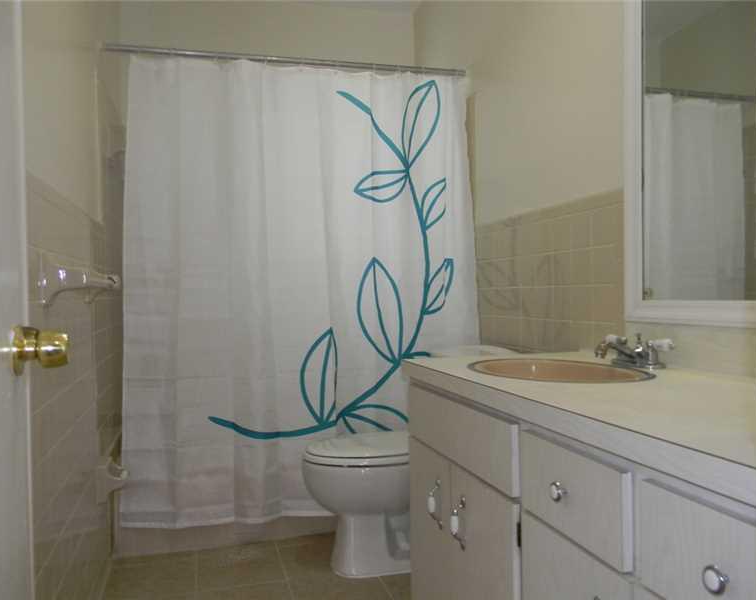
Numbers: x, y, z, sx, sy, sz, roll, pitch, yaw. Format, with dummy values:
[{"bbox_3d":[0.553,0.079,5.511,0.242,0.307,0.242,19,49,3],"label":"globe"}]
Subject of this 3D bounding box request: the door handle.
[{"bbox_3d":[-0.439,0.064,0.846,0.062,0.065,0.065,-1,1,-16],"label":"door handle"}]

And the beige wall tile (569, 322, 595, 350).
[{"bbox_3d":[0.623,0.122,1.959,0.010,0.108,0.108,-1,0,-16],"label":"beige wall tile"}]

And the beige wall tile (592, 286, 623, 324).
[{"bbox_3d":[0.654,0.014,1.872,0.010,0.109,0.109,-1,1,-16],"label":"beige wall tile"}]

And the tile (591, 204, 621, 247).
[{"bbox_3d":[0.646,-0.206,1.851,0.010,0.108,0.108,-1,0,-16],"label":"tile"}]

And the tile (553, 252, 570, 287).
[{"bbox_3d":[0.593,-0.098,2.083,0.010,0.109,0.109,-1,1,-16],"label":"tile"}]

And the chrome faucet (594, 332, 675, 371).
[{"bbox_3d":[0.539,0.109,1.423,0.145,0.080,0.205,-1,0,-16],"label":"chrome faucet"}]

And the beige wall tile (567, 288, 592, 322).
[{"bbox_3d":[0.624,0.013,1.978,0.010,0.109,0.109,-1,1,-16],"label":"beige wall tile"}]

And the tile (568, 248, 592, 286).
[{"bbox_3d":[0.623,-0.098,1.977,0.010,0.109,0.109,-1,1,-16],"label":"tile"}]

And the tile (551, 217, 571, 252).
[{"bbox_3d":[0.588,-0.207,2.062,0.010,0.108,0.108,-1,0,-16],"label":"tile"}]

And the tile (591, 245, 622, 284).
[{"bbox_3d":[0.649,-0.097,1.852,0.010,0.108,0.108,-1,0,-16],"label":"tile"}]

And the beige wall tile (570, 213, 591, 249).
[{"bbox_3d":[0.621,-0.208,1.976,0.010,0.109,0.109,-1,1,-16],"label":"beige wall tile"}]

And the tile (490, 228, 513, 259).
[{"bbox_3d":[0.472,-0.212,2.507,0.010,0.109,0.109,-1,1,-16],"label":"tile"}]

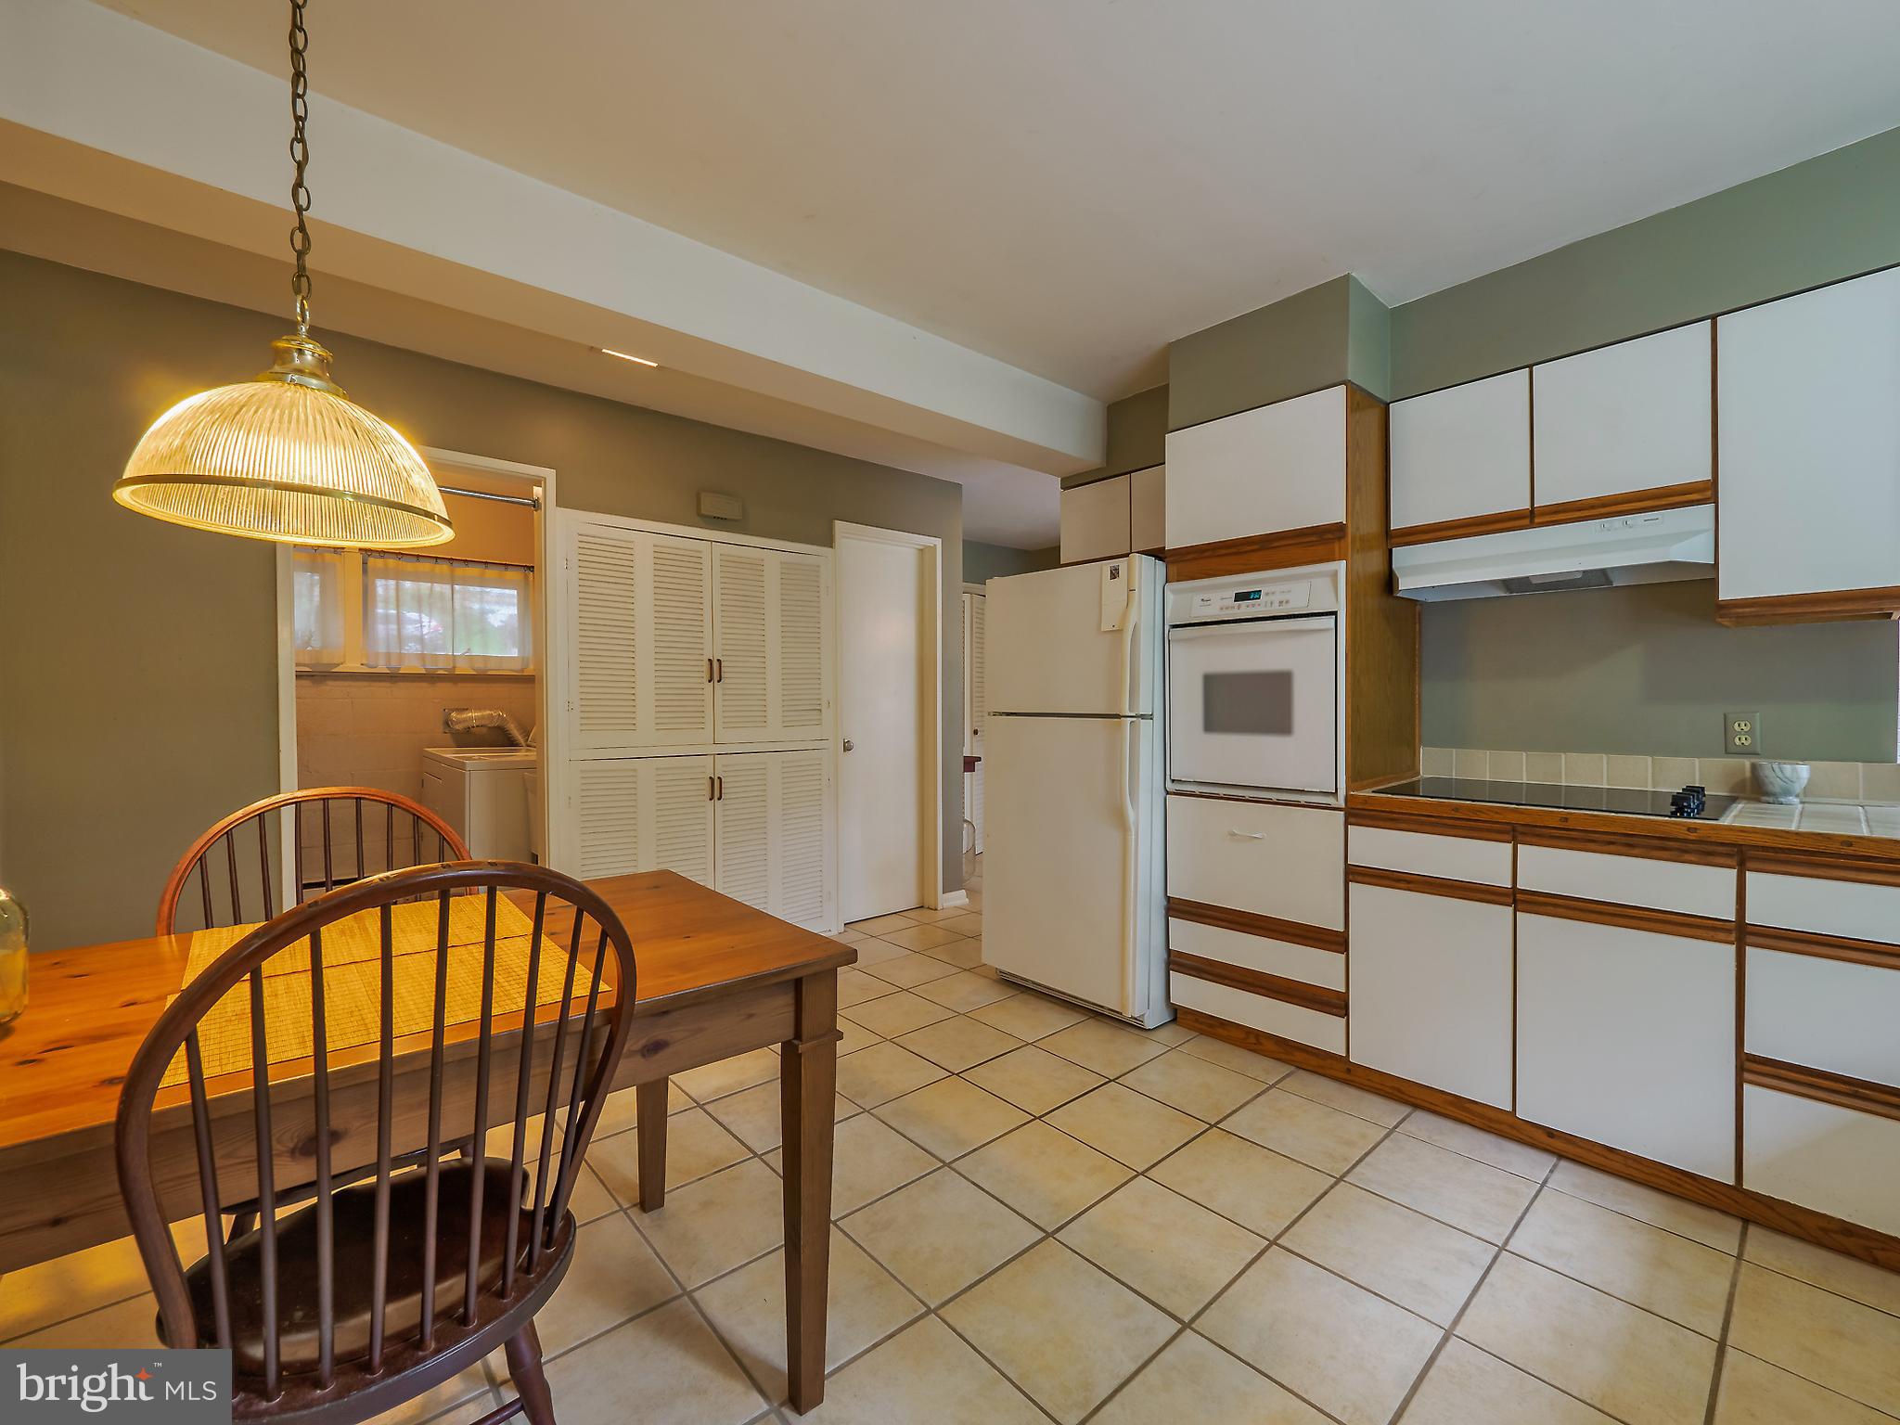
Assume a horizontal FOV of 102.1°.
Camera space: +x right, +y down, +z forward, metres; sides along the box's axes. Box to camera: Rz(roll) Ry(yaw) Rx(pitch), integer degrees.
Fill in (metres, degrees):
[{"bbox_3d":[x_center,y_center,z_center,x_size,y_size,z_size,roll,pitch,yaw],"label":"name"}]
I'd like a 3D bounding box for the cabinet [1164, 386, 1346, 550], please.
[{"bbox_3d":[1.212,-0.789,2.754,0.602,0.422,0.620,0,0,-42],"label":"cabinet"}]

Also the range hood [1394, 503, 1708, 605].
[{"bbox_3d":[1.821,-0.463,2.355,0.338,0.137,0.762,0,0,-42],"label":"range hood"}]

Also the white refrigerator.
[{"bbox_3d":[0.659,0.288,3.188,0.764,1.682,0.764,0,0,-42],"label":"white refrigerator"}]

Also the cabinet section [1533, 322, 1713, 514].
[{"bbox_3d":[1.911,-0.779,2.168,0.350,0.405,0.363,-2,2,-42],"label":"cabinet section"}]

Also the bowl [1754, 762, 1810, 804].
[{"bbox_3d":[2.168,0.183,2.003,0.104,0.104,0.104,0,0,-42],"label":"bowl"}]

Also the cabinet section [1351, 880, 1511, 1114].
[{"bbox_3d":[1.566,0.773,2.371,0.590,0.547,0.409,-2,2,-42],"label":"cabinet section"}]

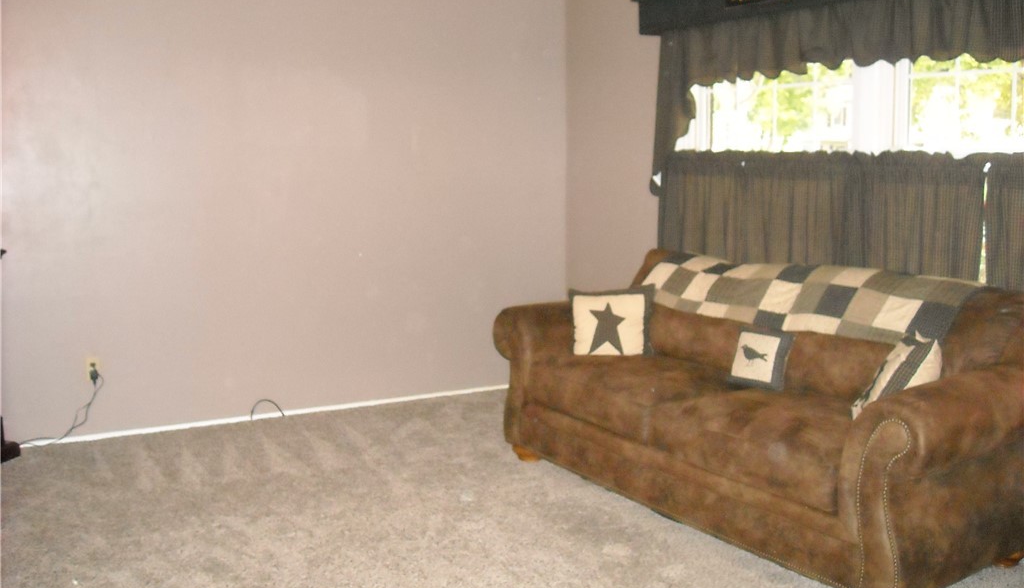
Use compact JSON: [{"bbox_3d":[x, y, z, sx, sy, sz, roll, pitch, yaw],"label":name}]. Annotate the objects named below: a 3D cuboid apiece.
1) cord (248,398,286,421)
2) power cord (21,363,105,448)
[{"bbox_3d":[-1.294,0.614,5.495,0.180,0.108,0.040,-4,10,-26],"label":"cord"},{"bbox_3d":[-2.177,0.545,5.011,0.400,0.390,0.080,-4,10,-26],"label":"power cord"}]

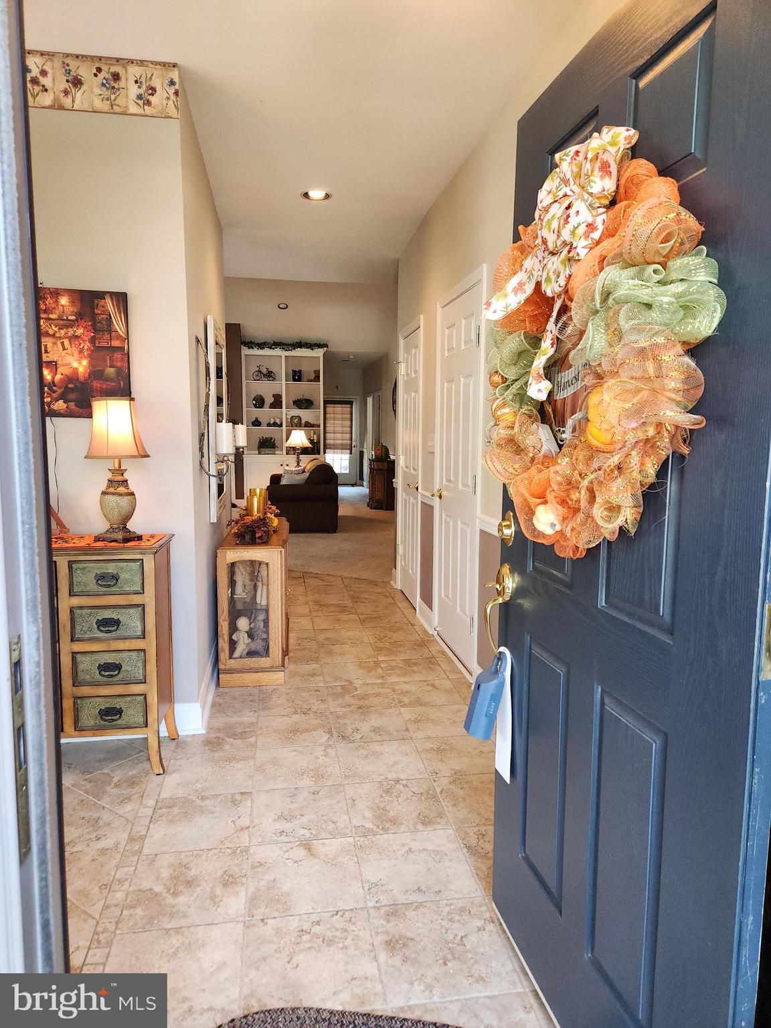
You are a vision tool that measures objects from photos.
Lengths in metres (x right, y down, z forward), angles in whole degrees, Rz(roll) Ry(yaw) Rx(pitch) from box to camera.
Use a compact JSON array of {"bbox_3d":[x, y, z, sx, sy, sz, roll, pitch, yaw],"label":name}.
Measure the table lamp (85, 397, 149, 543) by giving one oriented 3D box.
[{"bbox_3d":[-1.060,-0.170,2.692,0.250,0.570,0.250,-1,7,-9],"label":"table lamp"}]

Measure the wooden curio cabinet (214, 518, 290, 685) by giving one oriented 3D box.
[{"bbox_3d":[-0.768,0.467,4.141,0.375,0.730,1.230,-1,7,-9],"label":"wooden curio cabinet"}]

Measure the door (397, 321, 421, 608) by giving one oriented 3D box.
[{"bbox_3d":[0.212,-0.338,5.270,0.050,2.046,0.635,-1,7,-9],"label":"door"}]

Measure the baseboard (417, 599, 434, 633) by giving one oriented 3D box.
[{"bbox_3d":[0.280,0.699,4.702,0.025,0.140,0.440,-1,7,-9],"label":"baseboard"}]

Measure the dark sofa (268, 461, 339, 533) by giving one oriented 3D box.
[{"bbox_3d":[-1.234,-0.320,9.952,0.920,0.900,2.100,-1,7,-9],"label":"dark sofa"}]

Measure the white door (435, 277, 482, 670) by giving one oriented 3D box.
[{"bbox_3d":[0.430,-0.195,3.896,0.050,2.030,0.820,-1,7,-9],"label":"white door"}]

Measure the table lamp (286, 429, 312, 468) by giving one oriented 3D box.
[{"bbox_3d":[-1.449,-1.057,11.318,0.430,0.680,0.430,-1,7,-9],"label":"table lamp"}]

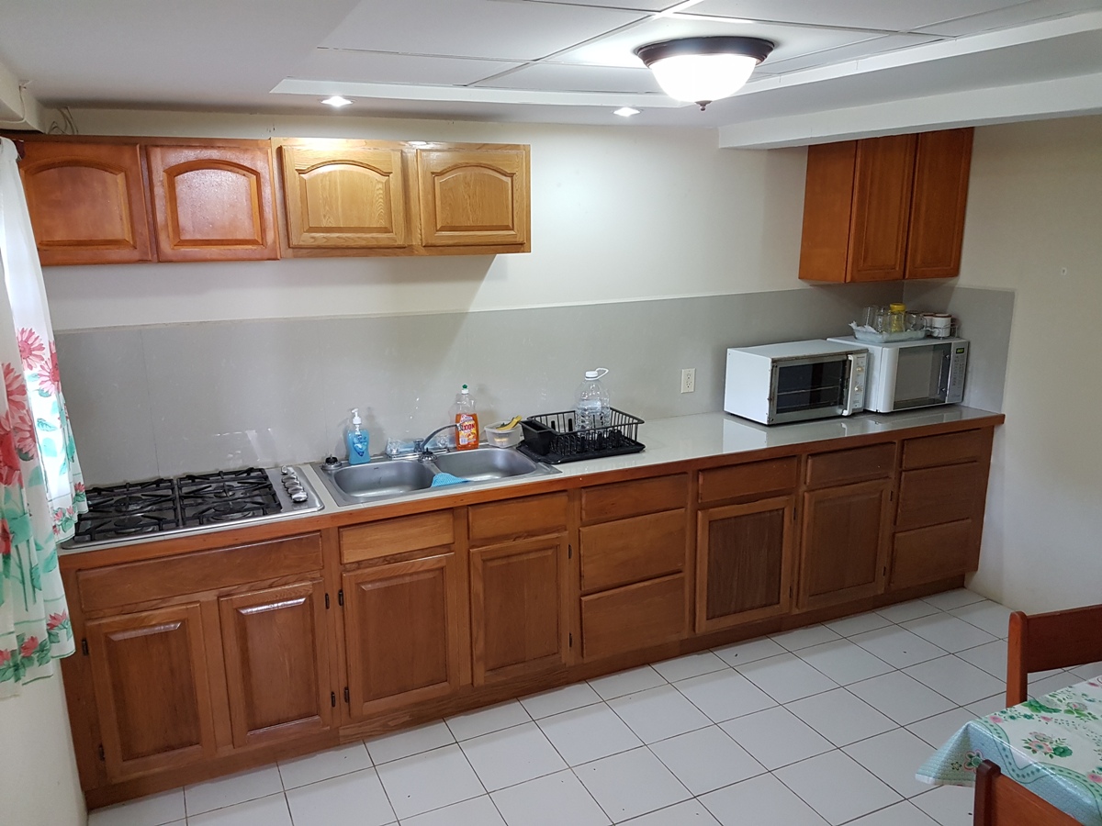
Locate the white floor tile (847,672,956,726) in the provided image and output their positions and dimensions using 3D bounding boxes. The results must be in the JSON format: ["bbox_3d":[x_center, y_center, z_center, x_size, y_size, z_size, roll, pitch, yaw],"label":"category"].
[{"bbox_3d":[1.366,1.113,3.233,0.300,0.010,0.300,-6,14,-24],"label":"white floor tile"}]

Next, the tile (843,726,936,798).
[{"bbox_3d":[1.214,1.202,2.842,0.300,0.010,0.300,-6,14,-24],"label":"tile"}]

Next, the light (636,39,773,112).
[{"bbox_3d":[0.406,-0.883,2.203,0.360,0.146,0.360,-1,13,0],"label":"light"}]

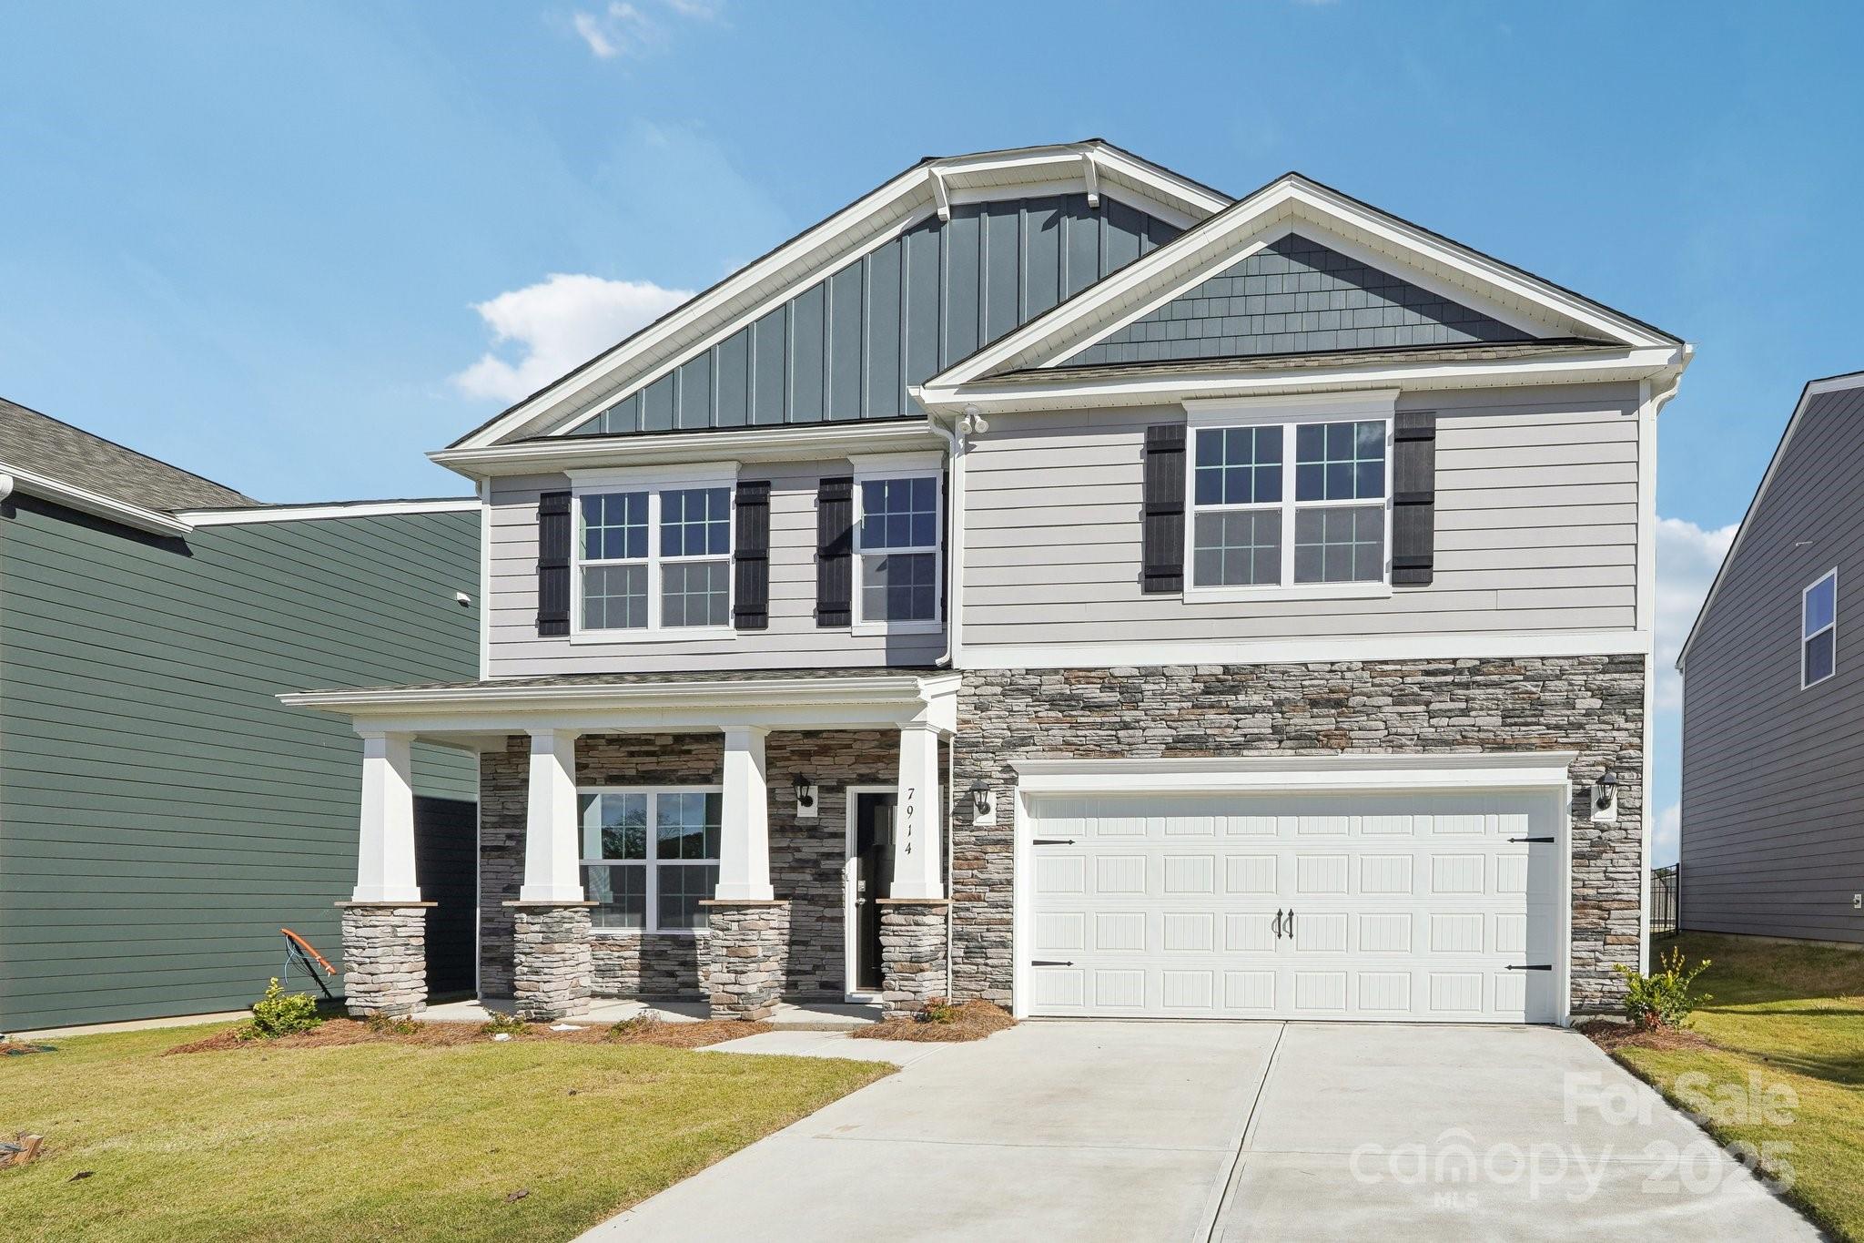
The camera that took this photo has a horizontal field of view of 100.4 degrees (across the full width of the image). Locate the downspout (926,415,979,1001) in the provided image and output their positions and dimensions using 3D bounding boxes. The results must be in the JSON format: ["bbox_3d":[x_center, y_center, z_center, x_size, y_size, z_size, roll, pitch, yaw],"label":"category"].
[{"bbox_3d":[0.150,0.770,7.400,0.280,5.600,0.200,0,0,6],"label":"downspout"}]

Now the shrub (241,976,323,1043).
[{"bbox_3d":[-5.900,3.500,7.020,0.640,0.510,0.600,0,0,6],"label":"shrub"}]

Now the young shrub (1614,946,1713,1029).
[{"bbox_3d":[6.120,3.070,6.500,0.690,0.620,0.660,0,0,6],"label":"young shrub"}]

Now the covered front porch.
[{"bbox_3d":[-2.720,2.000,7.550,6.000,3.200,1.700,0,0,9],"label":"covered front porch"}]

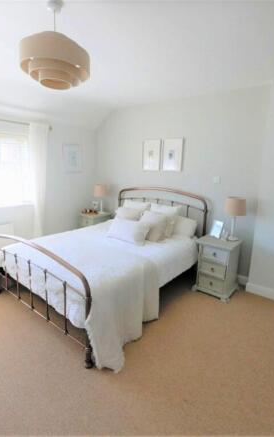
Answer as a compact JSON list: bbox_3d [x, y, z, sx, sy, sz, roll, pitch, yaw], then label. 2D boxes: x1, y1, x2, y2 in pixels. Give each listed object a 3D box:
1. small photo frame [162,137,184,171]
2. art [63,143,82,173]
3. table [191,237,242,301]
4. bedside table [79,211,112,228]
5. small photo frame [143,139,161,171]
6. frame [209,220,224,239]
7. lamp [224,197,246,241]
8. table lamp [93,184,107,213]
[{"bbox_3d":[0.500,-0.895,3.309,0.316,0.453,0.025,10,14,37],"label":"small photo frame"},{"bbox_3d":[-1.066,-0.994,3.929,0.025,0.443,0.363,10,14,37],"label":"art"},{"bbox_3d":[0.933,0.559,2.777,0.429,0.614,0.415,10,14,37],"label":"table"},{"bbox_3d":[-0.735,0.245,4.150,0.436,0.614,0.415,10,14,37],"label":"bedside table"},{"bbox_3d":[0.222,-0.945,3.525,0.307,0.453,0.025,10,14,37],"label":"small photo frame"},{"bbox_3d":[0.973,0.138,2.834,0.025,0.204,0.130,13,3,-35],"label":"frame"},{"bbox_3d":[1.140,-0.002,2.733,0.217,0.508,0.217,10,14,37],"label":"lamp"},{"bbox_3d":[-0.626,-0.326,4.146,0.222,0.508,0.222,10,14,37],"label":"table lamp"}]

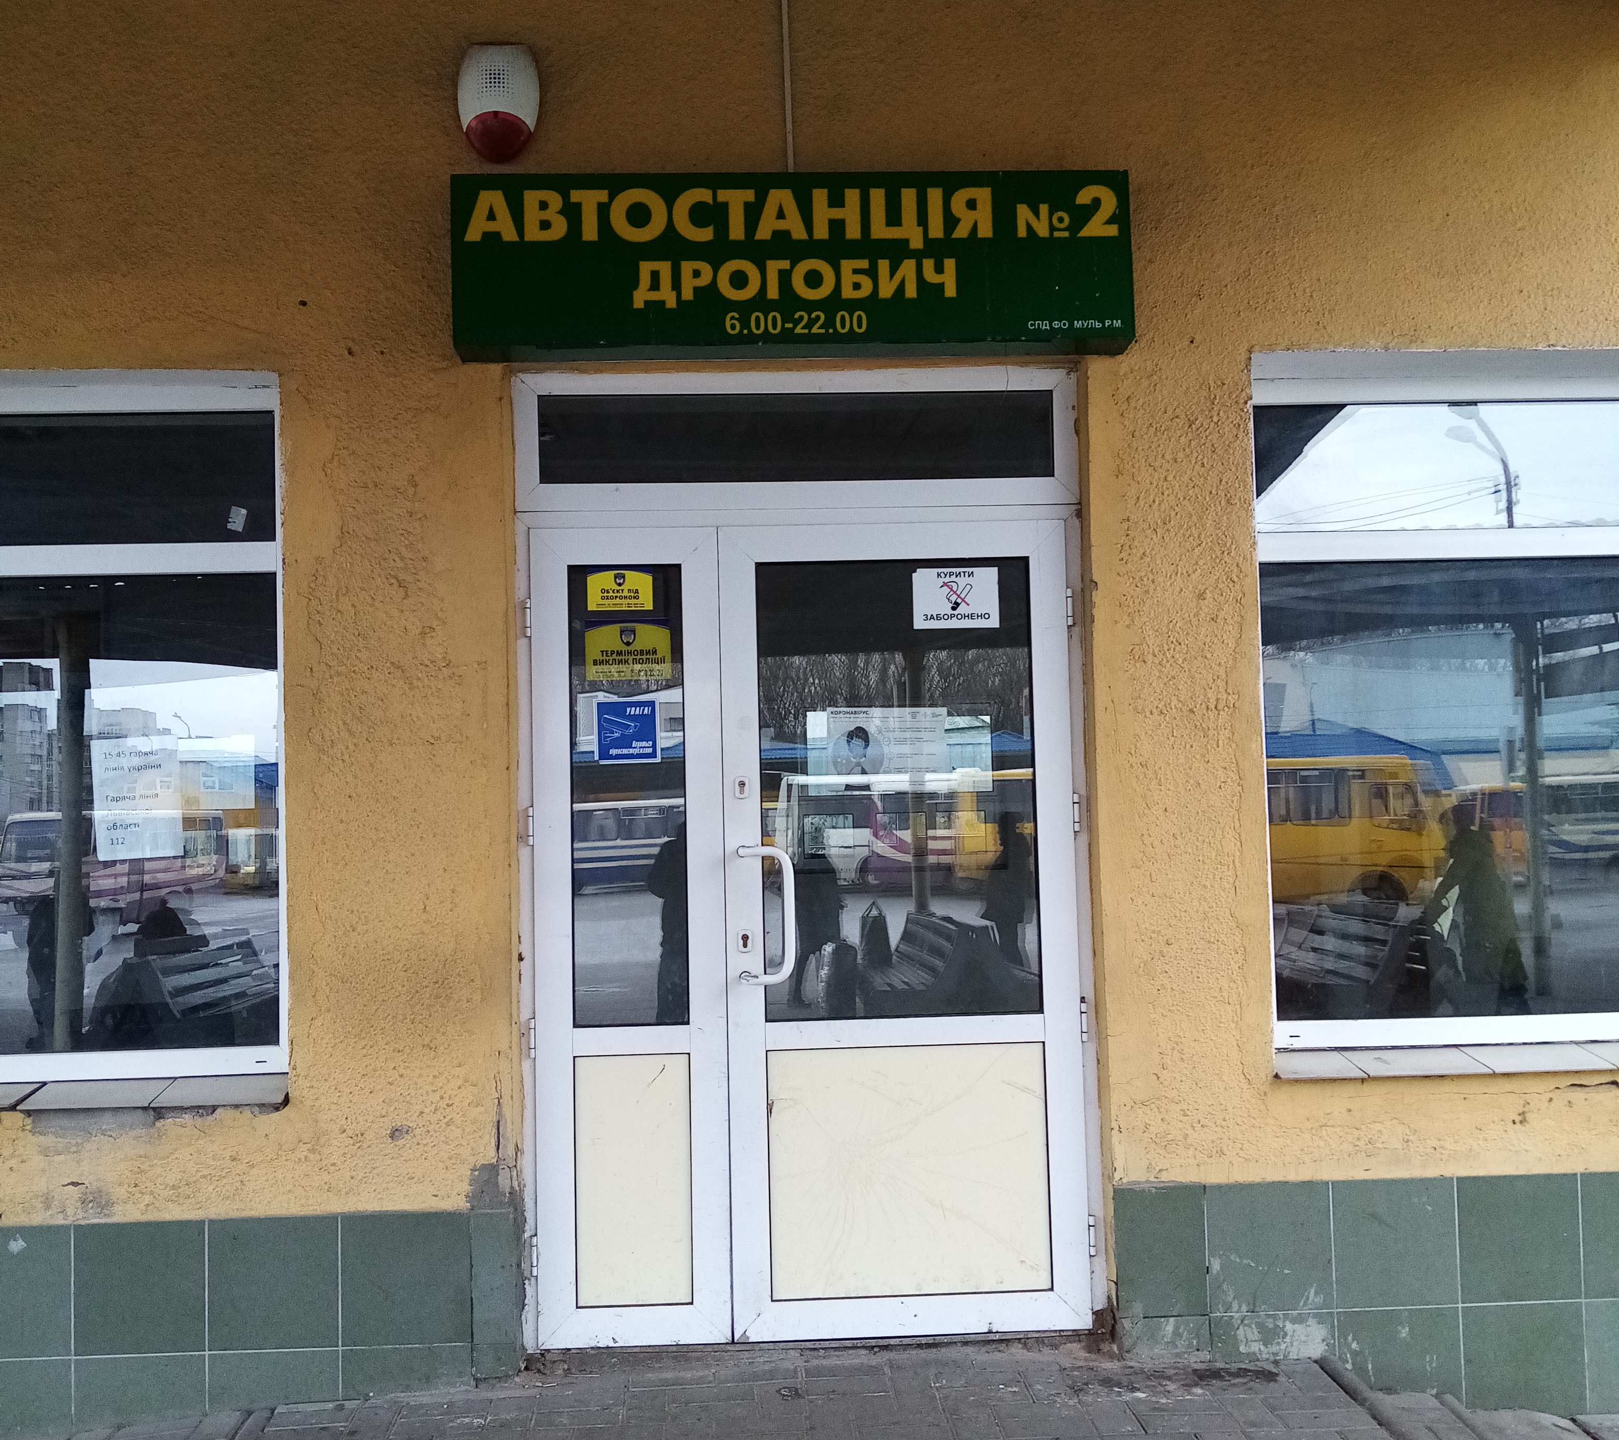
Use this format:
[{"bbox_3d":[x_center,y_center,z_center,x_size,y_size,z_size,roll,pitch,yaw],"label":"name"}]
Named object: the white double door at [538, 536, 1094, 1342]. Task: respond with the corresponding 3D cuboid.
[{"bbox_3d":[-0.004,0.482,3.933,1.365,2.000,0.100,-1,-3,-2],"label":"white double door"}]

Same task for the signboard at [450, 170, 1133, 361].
[{"bbox_3d":[-0.035,-1.075,3.838,1.585,0.400,0.126,-1,-3,-2],"label":"signboard"}]

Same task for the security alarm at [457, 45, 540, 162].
[{"bbox_3d":[-0.739,-1.471,3.856,0.195,0.275,0.085,-1,-3,-2],"label":"security alarm"}]

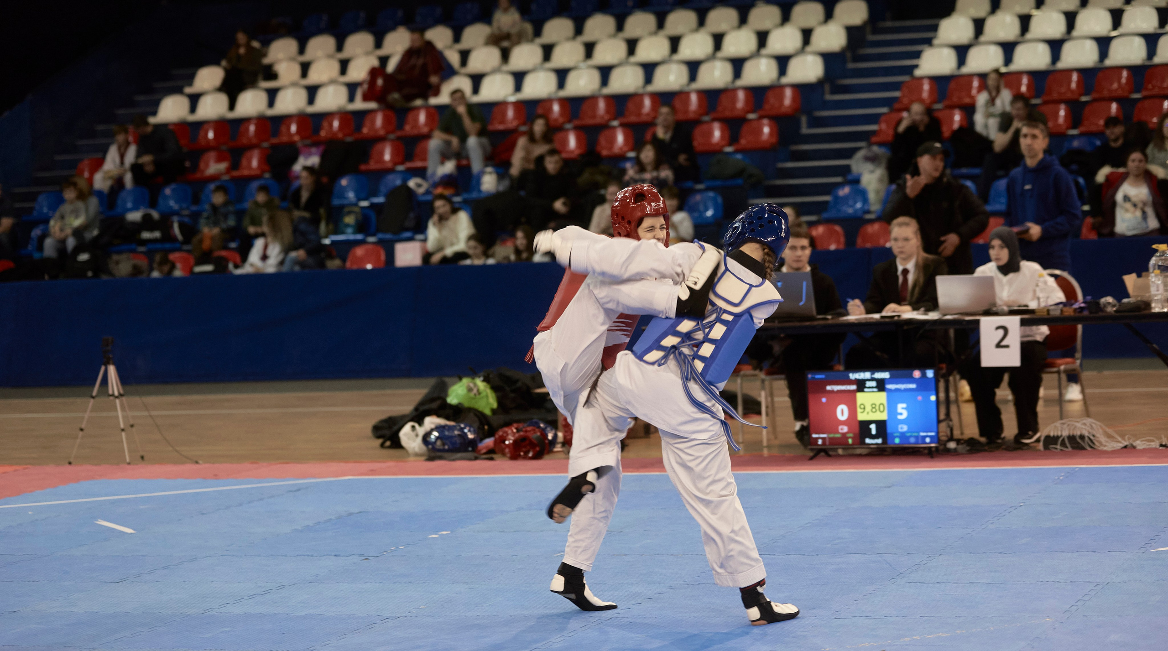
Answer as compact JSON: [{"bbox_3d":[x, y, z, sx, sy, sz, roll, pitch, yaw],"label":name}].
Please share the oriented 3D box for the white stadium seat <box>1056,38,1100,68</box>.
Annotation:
[{"bbox_3d":[4.821,-2.664,28.476,0.410,0.310,0.370,-2,3,20],"label":"white stadium seat"}]

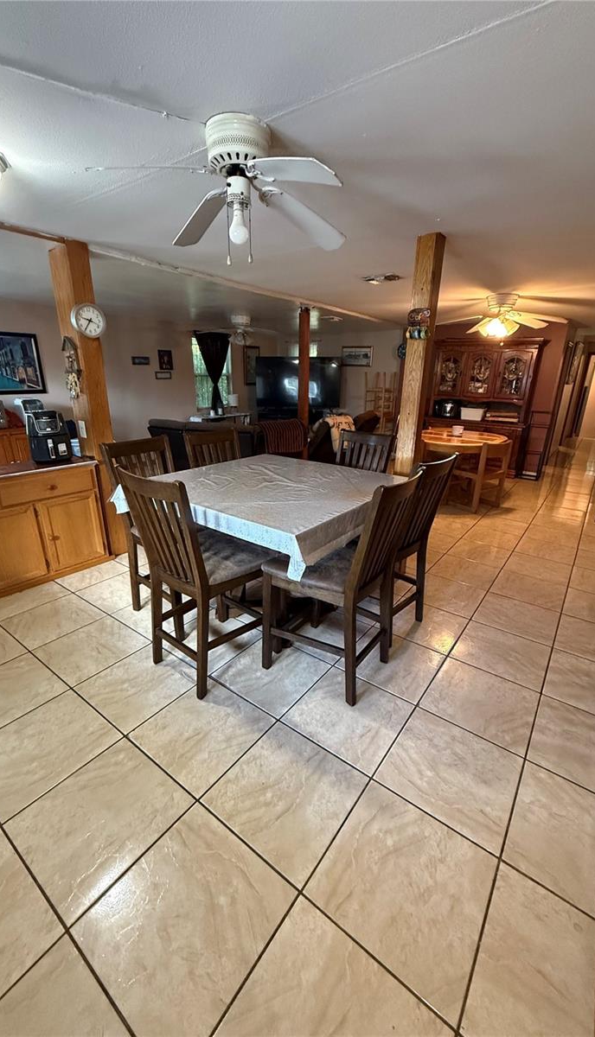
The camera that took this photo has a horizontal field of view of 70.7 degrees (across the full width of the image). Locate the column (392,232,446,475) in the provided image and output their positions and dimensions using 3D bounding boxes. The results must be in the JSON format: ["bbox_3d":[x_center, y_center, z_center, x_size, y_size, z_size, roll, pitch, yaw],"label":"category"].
[{"bbox_3d":[0.768,-0.601,2.846,0.133,2.231,0.083,15,24,34],"label":"column"}]

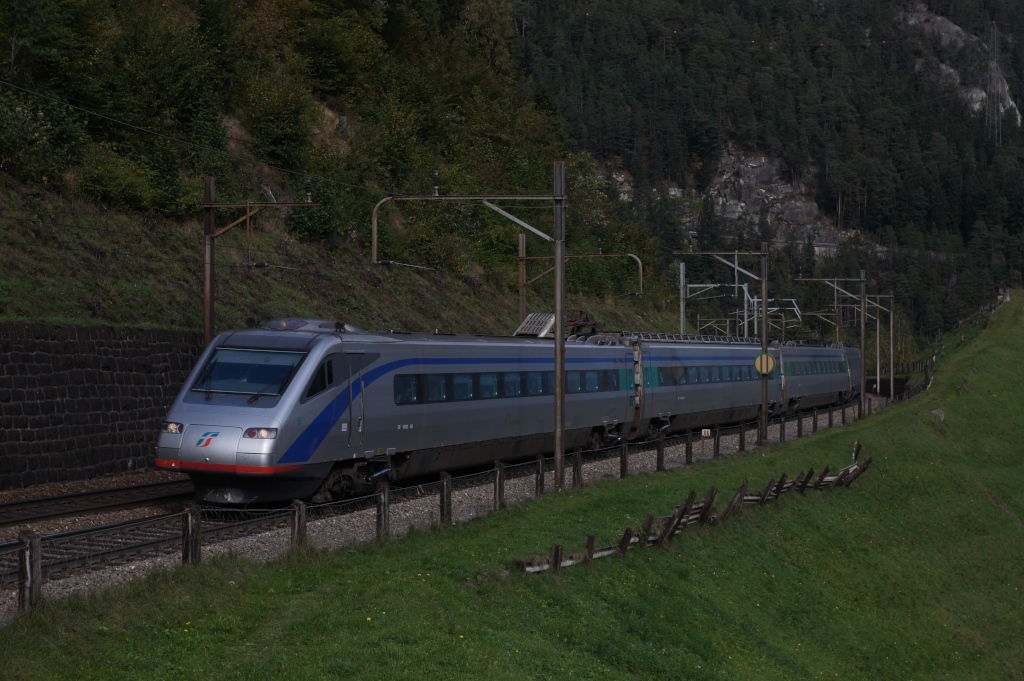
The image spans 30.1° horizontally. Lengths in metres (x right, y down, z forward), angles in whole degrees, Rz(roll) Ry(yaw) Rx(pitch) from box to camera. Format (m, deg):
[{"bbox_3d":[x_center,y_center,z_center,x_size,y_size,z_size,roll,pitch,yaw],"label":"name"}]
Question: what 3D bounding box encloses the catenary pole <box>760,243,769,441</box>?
[{"bbox_3d":[10.280,0.100,77.500,0.250,8.200,0.250,0,0,19],"label":"catenary pole"}]

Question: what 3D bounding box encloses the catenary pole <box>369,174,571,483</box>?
[{"bbox_3d":[-1.180,-0.410,50.300,5.500,8.450,0.250,0,0,19],"label":"catenary pole"}]

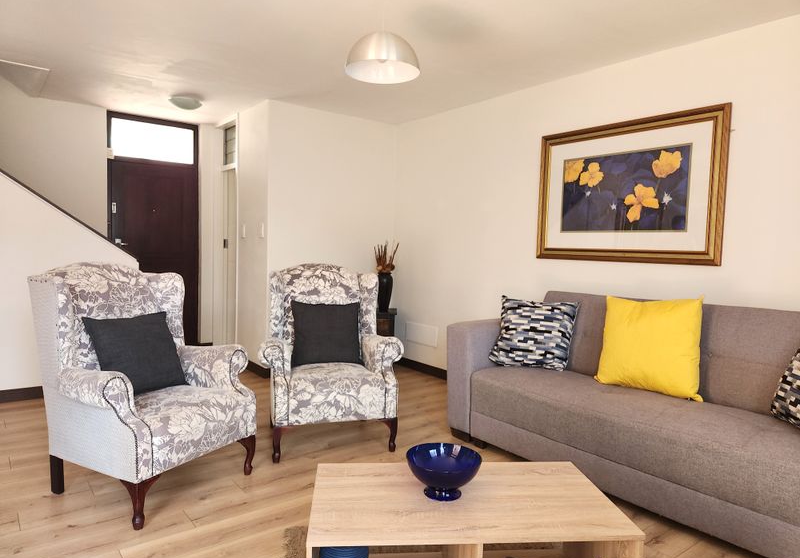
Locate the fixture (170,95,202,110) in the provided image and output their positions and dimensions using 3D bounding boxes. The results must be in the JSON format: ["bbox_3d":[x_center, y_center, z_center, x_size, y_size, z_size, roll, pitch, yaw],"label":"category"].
[{"bbox_3d":[-1.899,-1.547,4.709,0.300,0.100,0.300,-1,4,-38],"label":"fixture"}]

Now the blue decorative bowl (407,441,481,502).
[{"bbox_3d":[0.146,0.655,1.778,0.250,0.125,0.250,1,3,0],"label":"blue decorative bowl"}]

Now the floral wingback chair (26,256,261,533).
[{"bbox_3d":[-1.290,0.485,2.710,0.825,1.095,0.860,3,4,27],"label":"floral wingback chair"}]

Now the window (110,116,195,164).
[{"bbox_3d":[-2.524,-1.402,5.451,0.790,0.380,0.060,-1,4,-38],"label":"window"}]

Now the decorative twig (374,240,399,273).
[{"bbox_3d":[-0.118,-0.195,5.149,0.235,0.334,0.190,2,4,12],"label":"decorative twig"}]

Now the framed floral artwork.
[{"bbox_3d":[1.476,-0.575,3.548,0.045,0.927,1.296,-1,4,-38],"label":"framed floral artwork"}]

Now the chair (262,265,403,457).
[{"bbox_3d":[-0.469,0.463,3.429,0.860,1.095,0.825,0,4,-17],"label":"chair"}]

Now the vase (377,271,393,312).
[{"bbox_3d":[-0.141,0.130,5.166,0.150,0.380,0.150,1,3,0],"label":"vase"}]

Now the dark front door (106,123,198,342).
[{"bbox_3d":[-2.547,-0.407,5.527,0.885,2.460,0.100,-1,4,-38],"label":"dark front door"}]

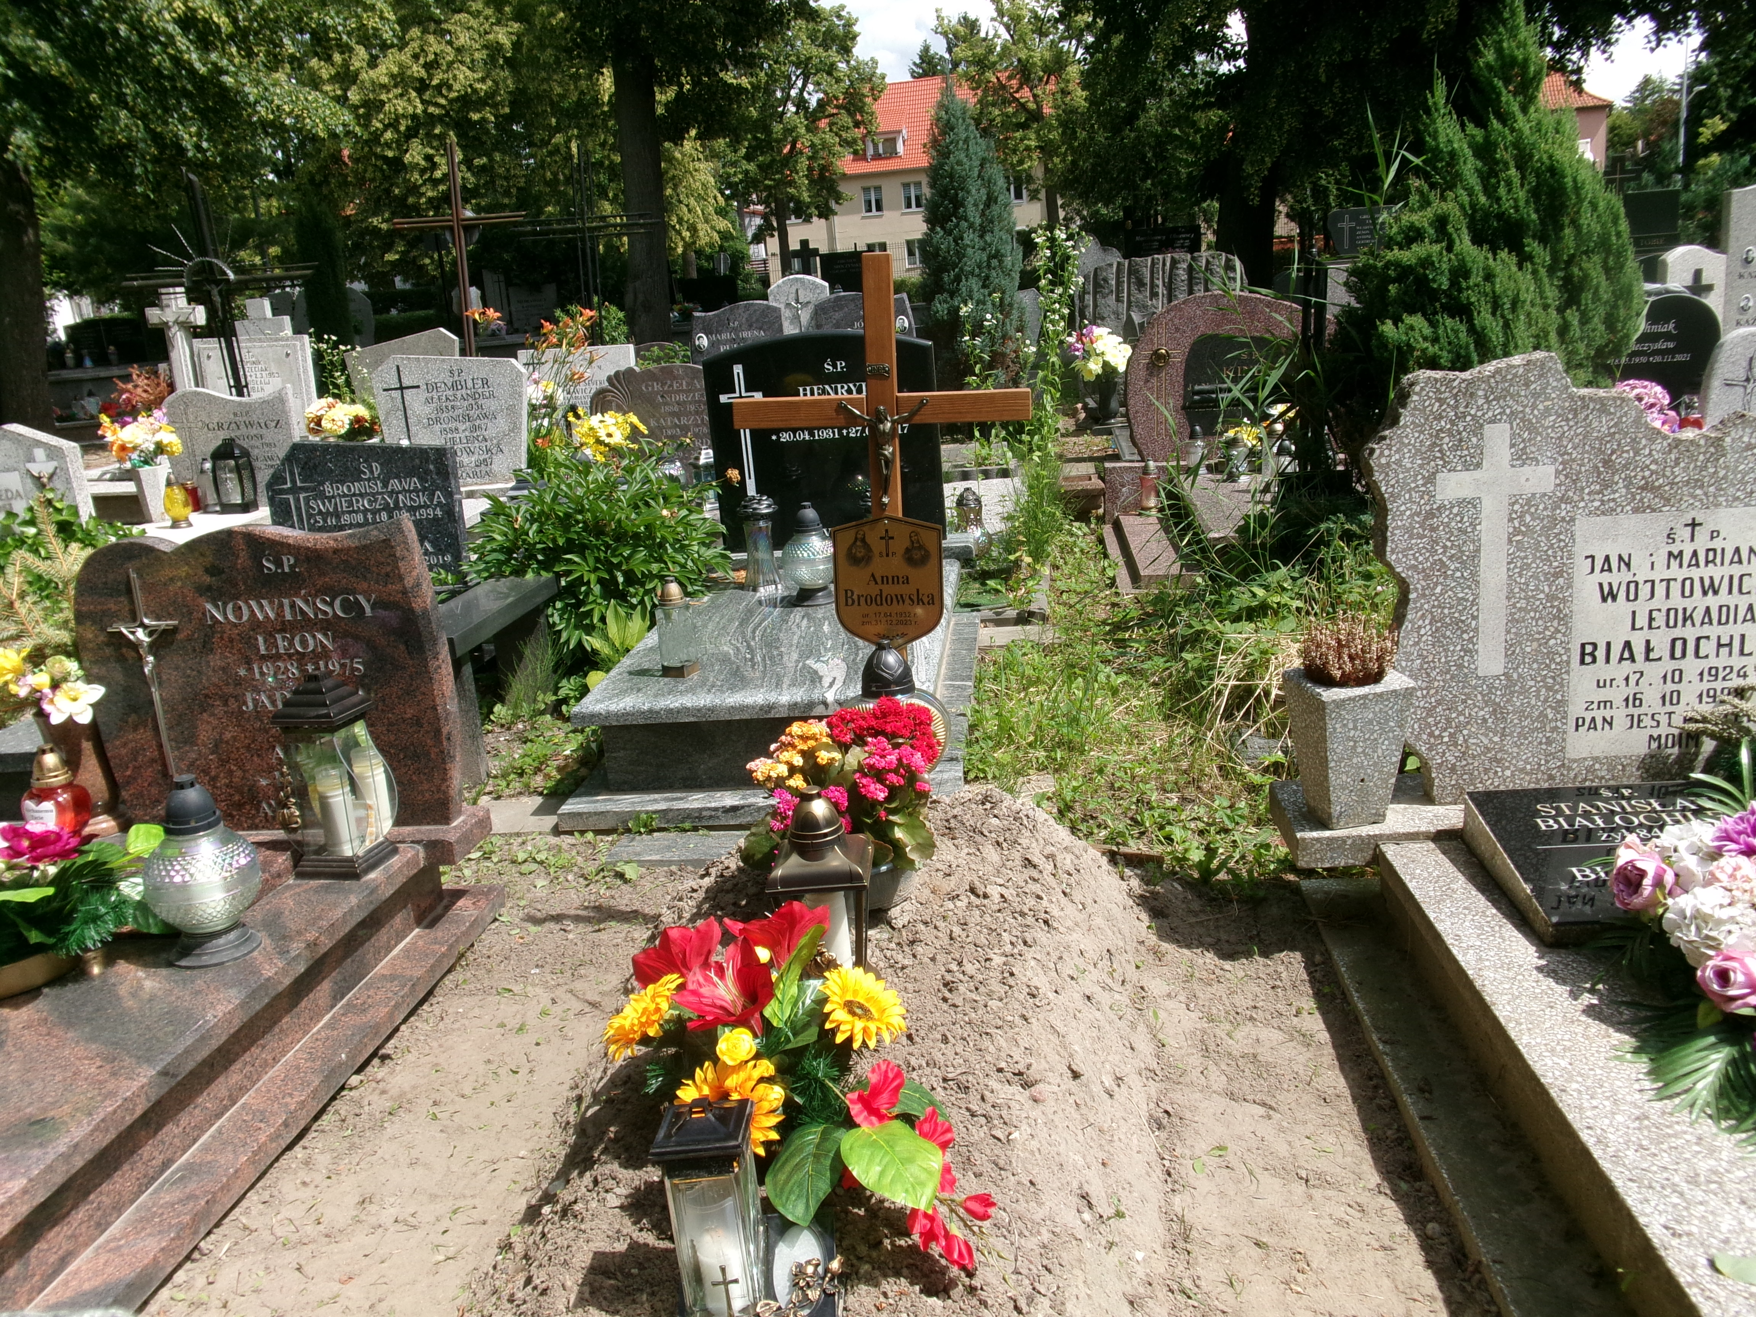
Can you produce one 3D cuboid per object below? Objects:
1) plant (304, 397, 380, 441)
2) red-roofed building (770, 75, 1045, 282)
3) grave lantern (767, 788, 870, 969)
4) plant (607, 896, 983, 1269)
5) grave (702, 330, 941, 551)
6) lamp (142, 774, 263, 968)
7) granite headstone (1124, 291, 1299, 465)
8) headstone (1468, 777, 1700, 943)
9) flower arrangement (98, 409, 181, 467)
[{"bbox_3d":[-2.829,-1.250,7.500,0.400,0.270,0.340,-3,13,7],"label":"plant"},{"bbox_3d":[2.403,-26.323,79.000,17.000,11.200,10.000,-6,13,-7],"label":"red-roofed building"},{"bbox_3d":[-0.097,0.372,2.367,0.160,0.340,0.160,-4,13,3],"label":"grave lantern"},{"bbox_3d":[-0.082,0.496,1.649,0.420,0.270,0.340,-3,14,6],"label":"plant"},{"bbox_3d":[-0.207,-0.871,5.638,0.903,0.843,0.085,-3,14,6],"label":"grave"},{"bbox_3d":[-1.210,0.365,2.544,0.207,0.321,0.207,-3,14,6],"label":"lamp"},{"bbox_3d":[1.887,-1.481,7.500,1.180,0.900,0.120,-3,13,7],"label":"granite headstone"},{"bbox_3d":[1.403,0.346,2.480,0.580,0.090,0.520,-3,13,7],"label":"headstone"},{"bbox_3d":[-4.080,-1.217,7.853,0.390,0.300,0.350,-3,14,6],"label":"flower arrangement"}]

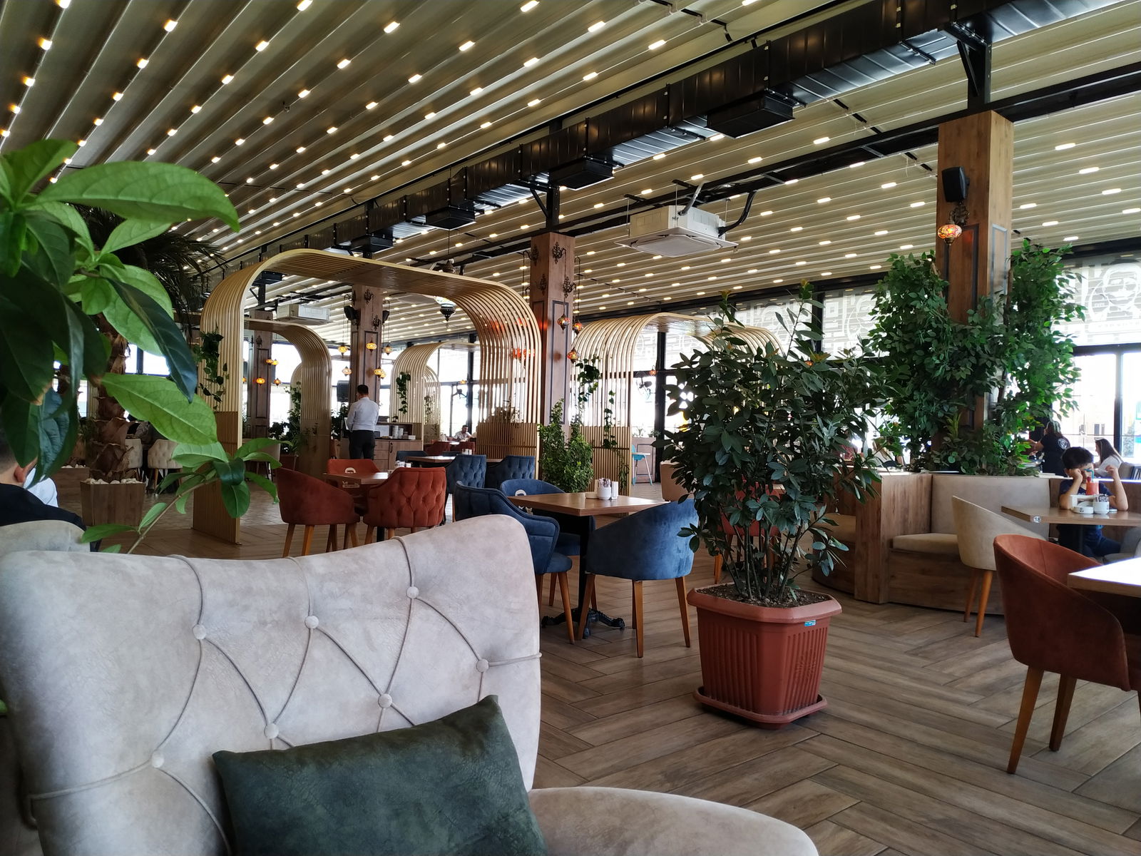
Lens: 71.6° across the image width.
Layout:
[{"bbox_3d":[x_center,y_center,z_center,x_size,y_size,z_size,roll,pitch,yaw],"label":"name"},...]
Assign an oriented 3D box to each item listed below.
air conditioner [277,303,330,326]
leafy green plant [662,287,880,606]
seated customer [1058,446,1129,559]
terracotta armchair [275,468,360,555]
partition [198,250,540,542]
[{"bbox_3d":[-5.398,-2.280,15.848,0.920,0.310,0.920,1,0,-40],"label":"air conditioner"},{"bbox_3d":[0.867,0.076,3.420,0.930,1.380,0.860,1,0,0],"label":"leafy green plant"},{"bbox_3d":[3.441,0.684,5.247,0.460,1.120,0.540,2,0,8],"label":"seated customer"},{"bbox_3d":[-1.932,0.720,6.027,0.580,0.810,0.570,2,-1,-40],"label":"terracotta armchair"},{"bbox_3d":[-2.219,-0.333,9.322,3.690,2.940,1.390,1,0,-40],"label":"partition"}]

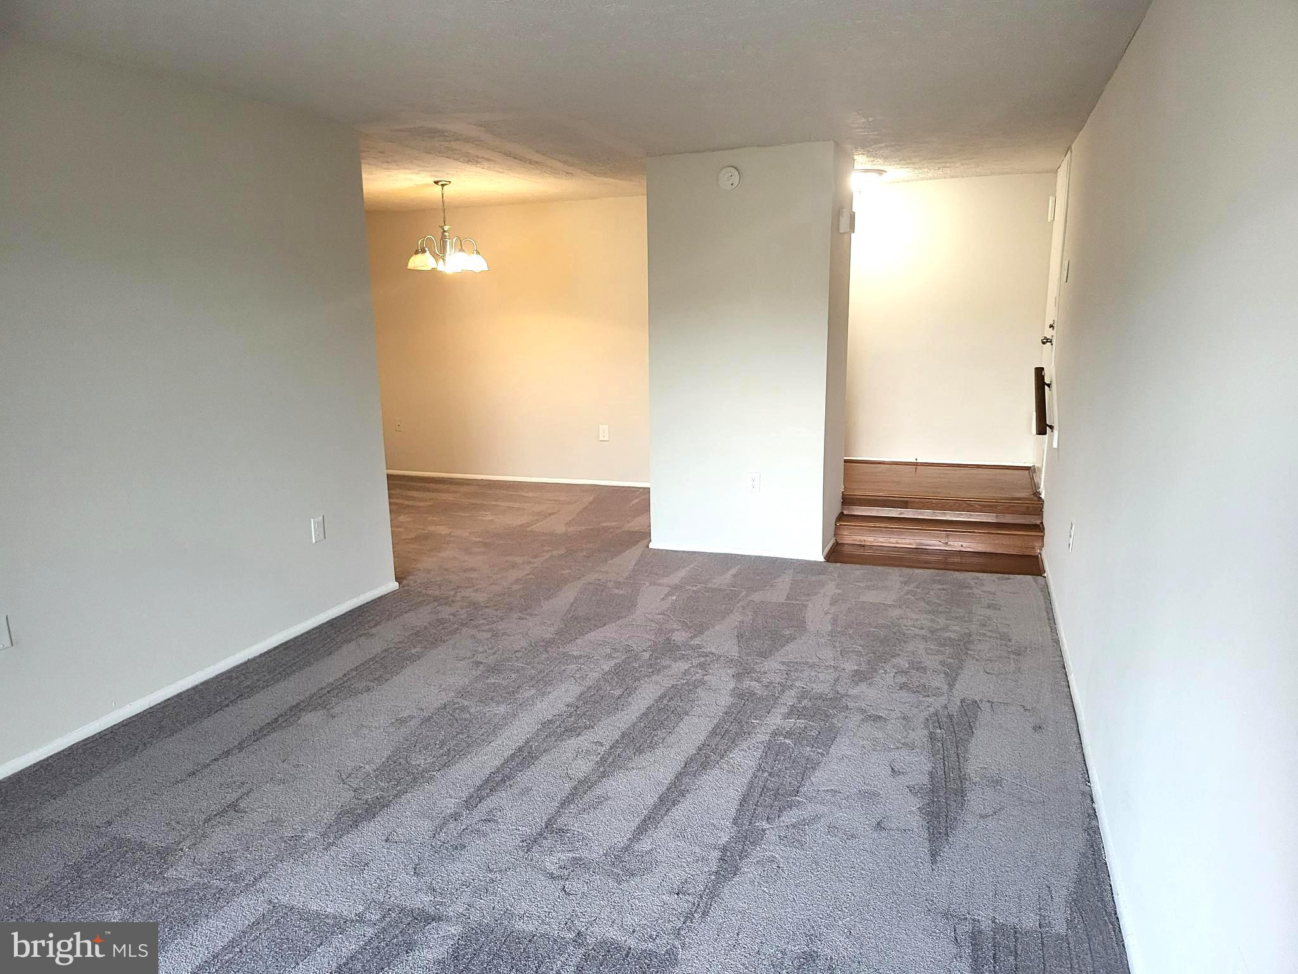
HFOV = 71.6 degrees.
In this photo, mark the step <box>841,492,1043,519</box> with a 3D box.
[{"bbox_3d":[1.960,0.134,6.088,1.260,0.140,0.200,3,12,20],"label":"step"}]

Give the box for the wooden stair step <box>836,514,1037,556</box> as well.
[{"bbox_3d":[1.884,0.306,5.907,1.260,0.135,0.310,3,12,20],"label":"wooden stair step"}]

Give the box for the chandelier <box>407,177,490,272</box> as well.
[{"bbox_3d":[-1.462,-1.874,6.467,0.570,0.610,0.570,-1,11,0],"label":"chandelier"}]

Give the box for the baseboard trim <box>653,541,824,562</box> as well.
[{"bbox_3d":[0.539,0.410,5.700,1.125,0.055,0.018,3,12,20],"label":"baseboard trim"}]

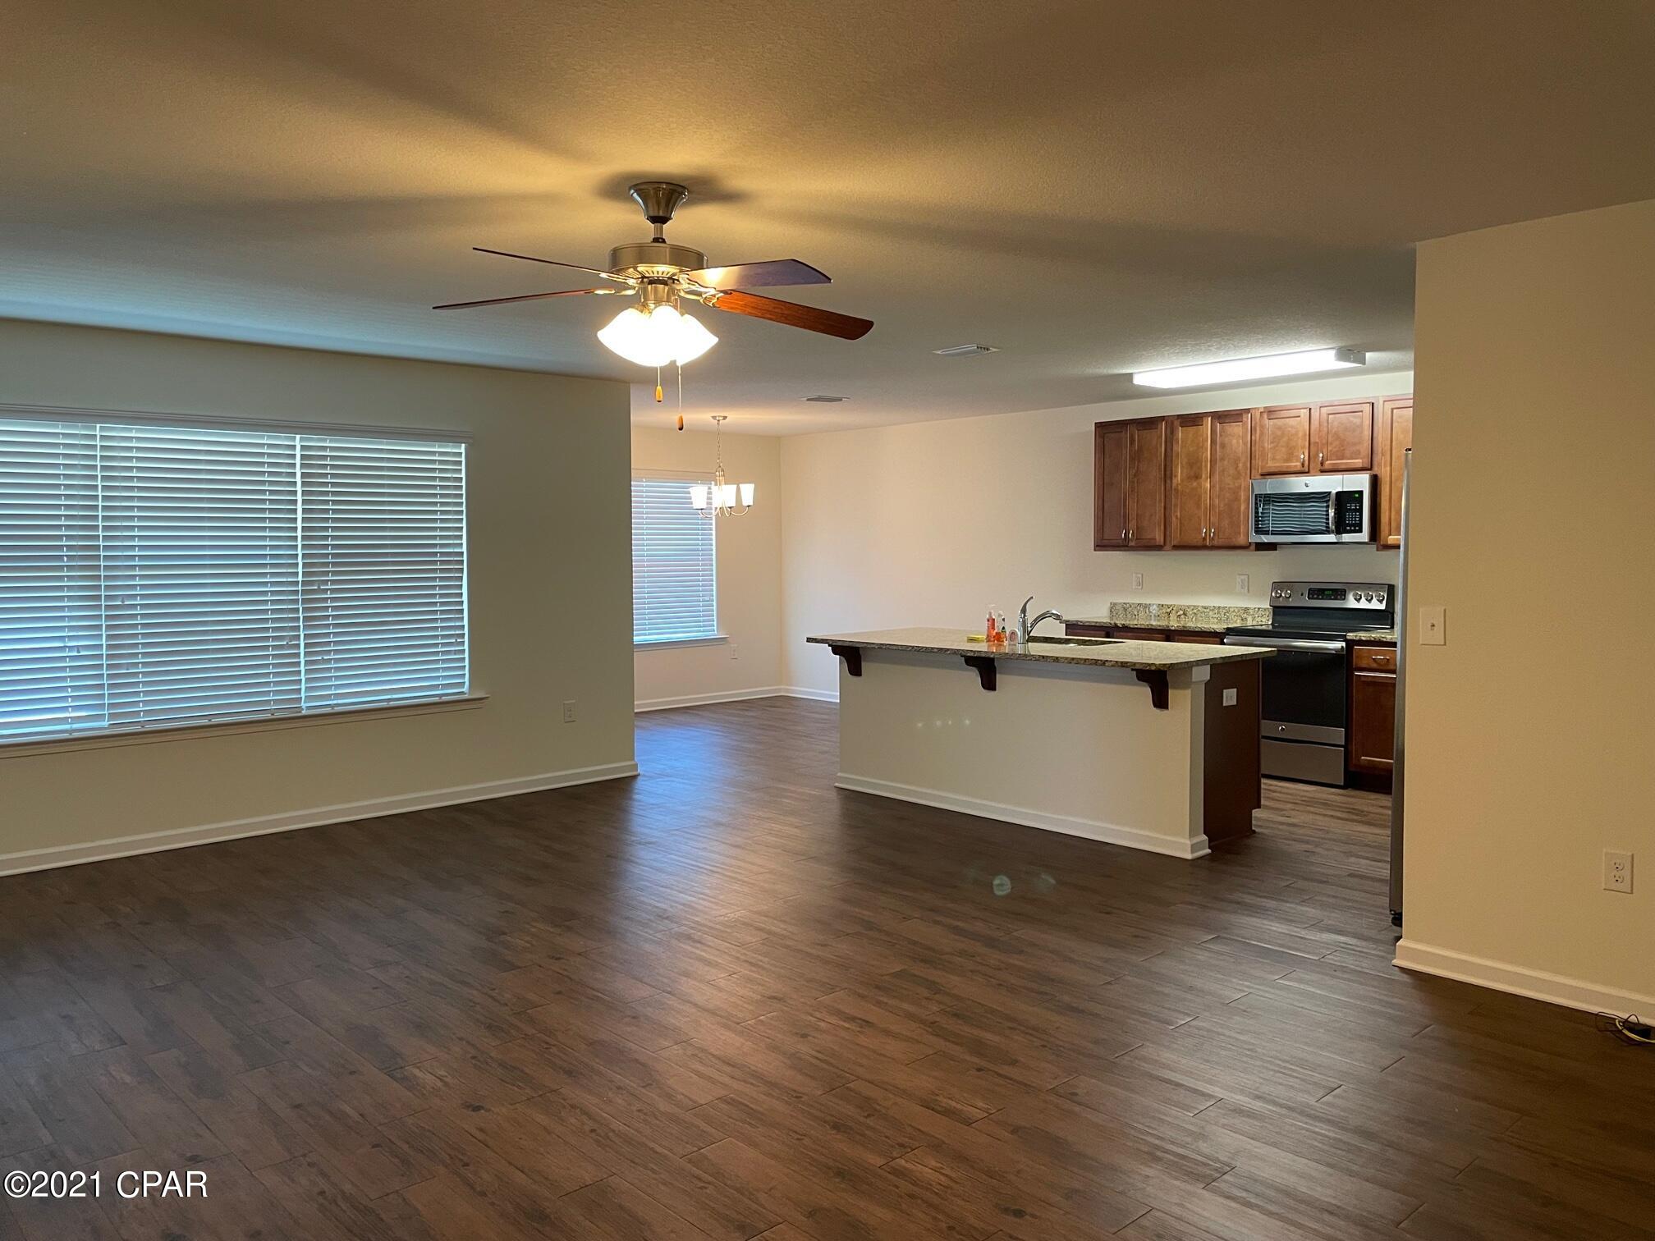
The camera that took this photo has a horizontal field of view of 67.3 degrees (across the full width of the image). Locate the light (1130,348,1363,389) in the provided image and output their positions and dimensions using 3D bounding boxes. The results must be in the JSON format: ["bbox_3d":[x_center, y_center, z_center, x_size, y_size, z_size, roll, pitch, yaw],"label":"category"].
[{"bbox_3d":[2.329,-1.395,6.954,0.307,0.084,1.213,-4,5,-43],"label":"light"}]

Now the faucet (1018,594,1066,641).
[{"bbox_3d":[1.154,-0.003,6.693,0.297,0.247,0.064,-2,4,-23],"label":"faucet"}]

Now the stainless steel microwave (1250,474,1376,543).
[{"bbox_3d":[3.060,-0.680,7.695,0.401,0.413,0.755,-4,5,-43],"label":"stainless steel microwave"}]

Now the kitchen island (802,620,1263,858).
[{"bbox_3d":[1.053,0.576,6.698,0.977,0.906,2.372,-4,5,-43],"label":"kitchen island"}]

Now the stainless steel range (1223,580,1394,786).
[{"bbox_3d":[2.945,0.368,7.663,0.673,1.175,0.755,-4,5,-43],"label":"stainless steel range"}]

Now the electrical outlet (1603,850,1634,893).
[{"bbox_3d":[2.397,0.764,3.767,0.009,0.121,0.075,-4,5,-43],"label":"electrical outlet"}]

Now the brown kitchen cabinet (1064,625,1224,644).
[{"bbox_3d":[2.304,0.479,8.422,0.619,0.861,1.208,-4,5,-43],"label":"brown kitchen cabinet"}]

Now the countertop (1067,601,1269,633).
[{"bbox_3d":[2.285,-0.007,8.389,0.643,0.134,1.238,-4,5,-43],"label":"countertop"}]

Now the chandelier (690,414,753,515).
[{"bbox_3d":[-0.852,-1.200,9.752,0.521,0.805,0.521,0,4,0],"label":"chandelier"}]

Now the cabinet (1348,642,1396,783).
[{"bbox_3d":[3.380,0.542,7.282,0.619,0.871,0.401,-4,5,-43],"label":"cabinet"}]

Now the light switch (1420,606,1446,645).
[{"bbox_3d":[2.008,0.022,4.125,0.014,0.121,0.075,-4,5,-43],"label":"light switch"}]

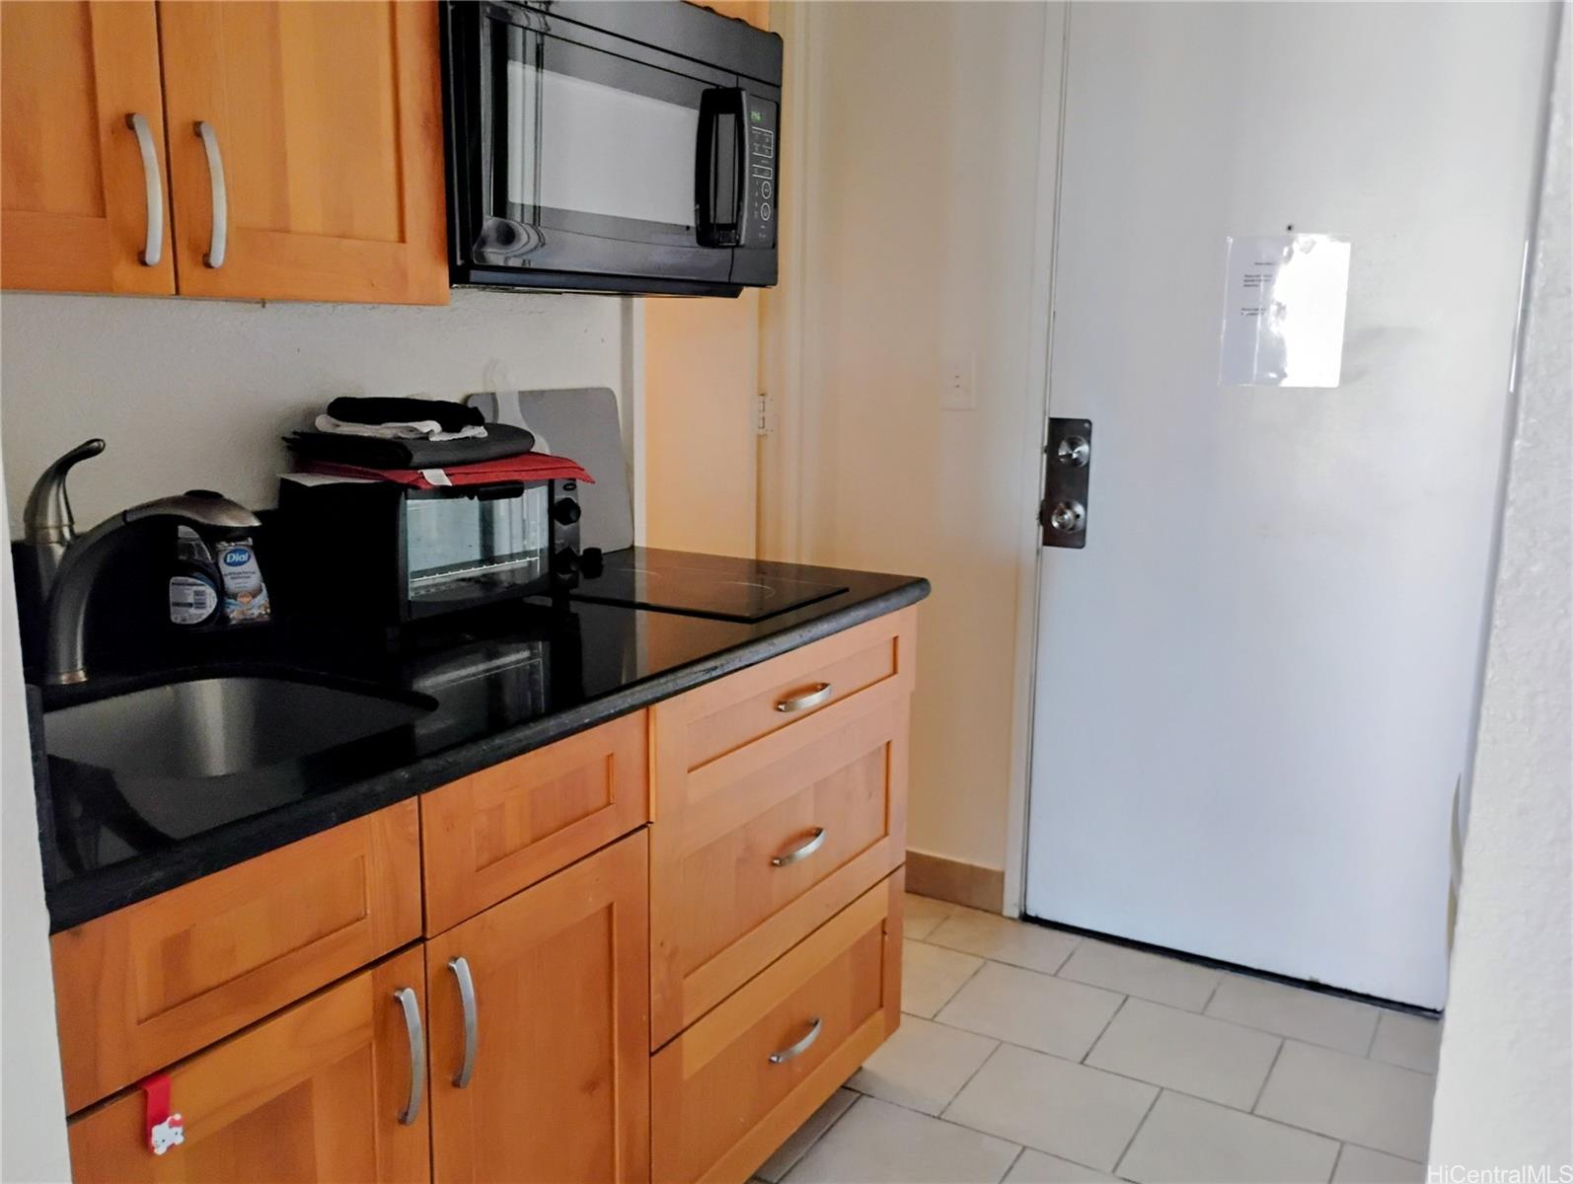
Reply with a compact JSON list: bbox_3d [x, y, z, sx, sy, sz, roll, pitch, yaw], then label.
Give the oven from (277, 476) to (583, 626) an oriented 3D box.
[{"bbox_3d":[-0.528,-0.077,1.958,0.284,0.208,0.354,8,13,34],"label":"oven"}]

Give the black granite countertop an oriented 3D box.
[{"bbox_3d":[-0.434,0.085,1.757,0.684,0.033,1.560,7,13,30],"label":"black granite countertop"}]

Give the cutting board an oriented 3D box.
[{"bbox_3d":[-0.434,-0.215,2.388,0.010,0.321,0.404,1,10,31],"label":"cutting board"}]

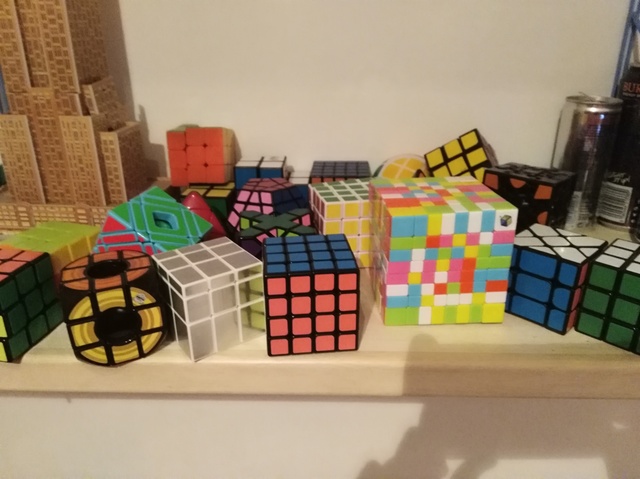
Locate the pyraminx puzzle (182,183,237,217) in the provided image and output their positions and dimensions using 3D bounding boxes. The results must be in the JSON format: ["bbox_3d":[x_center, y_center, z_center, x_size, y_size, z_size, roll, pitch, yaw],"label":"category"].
[{"bbox_3d":[-0.118,-0.030,0.524,0.050,0.050,0.050,-1,23,0],"label":"pyraminx puzzle"}]

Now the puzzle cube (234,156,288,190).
[{"bbox_3d":[-0.063,-0.062,0.533,0.050,0.050,0.050,0,23,2],"label":"puzzle cube"}]

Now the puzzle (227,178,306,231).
[{"bbox_3d":[-0.048,-0.020,0.472,0.083,0.070,0.081,-5,23,-10],"label":"puzzle"}]

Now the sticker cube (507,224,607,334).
[{"bbox_3d":[0.180,0.029,0.378,0.056,0.056,0.056,-21,30,-40],"label":"sticker cube"}]

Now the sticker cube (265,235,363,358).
[{"bbox_3d":[-0.008,0.038,0.343,0.061,0.061,0.061,-3,23,-5],"label":"sticker cube"}]

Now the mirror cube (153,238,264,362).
[{"bbox_3d":[-0.080,0.041,0.352,0.058,0.058,0.058,-16,27,-33],"label":"mirror cube"}]

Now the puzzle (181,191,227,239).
[{"bbox_3d":[-0.116,-0.009,0.451,0.084,0.073,0.078,0,23,0],"label":"puzzle"}]

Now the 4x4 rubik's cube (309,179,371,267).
[{"bbox_3d":[0.029,-0.016,0.475,0.066,0.066,0.066,-5,23,-12],"label":"4x4 rubik's cube"}]

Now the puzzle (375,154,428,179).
[{"bbox_3d":[0.096,-0.059,0.542,0.073,0.073,0.073,0,23,0],"label":"puzzle"}]

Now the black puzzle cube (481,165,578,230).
[{"bbox_3d":[0.207,-0.035,0.485,0.067,0.067,0.067,20,26,37],"label":"black puzzle cube"}]

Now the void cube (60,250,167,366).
[{"bbox_3d":[-0.145,0.047,0.339,0.058,0.058,0.058,-11,25,-23],"label":"void cube"}]

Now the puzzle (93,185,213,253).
[{"bbox_3d":[-0.137,0.004,0.396,0.058,0.058,0.058,34,33,5],"label":"puzzle"}]

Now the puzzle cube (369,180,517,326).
[{"bbox_3d":[0.089,0.006,0.380,0.088,0.088,0.088,-2,23,-3],"label":"puzzle cube"}]

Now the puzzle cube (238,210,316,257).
[{"bbox_3d":[-0.034,0.014,0.402,0.059,0.059,0.059,-2,23,-4],"label":"puzzle cube"}]

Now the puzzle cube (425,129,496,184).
[{"bbox_3d":[0.161,-0.070,0.521,0.059,0.059,0.059,-25,-28,28],"label":"puzzle cube"}]

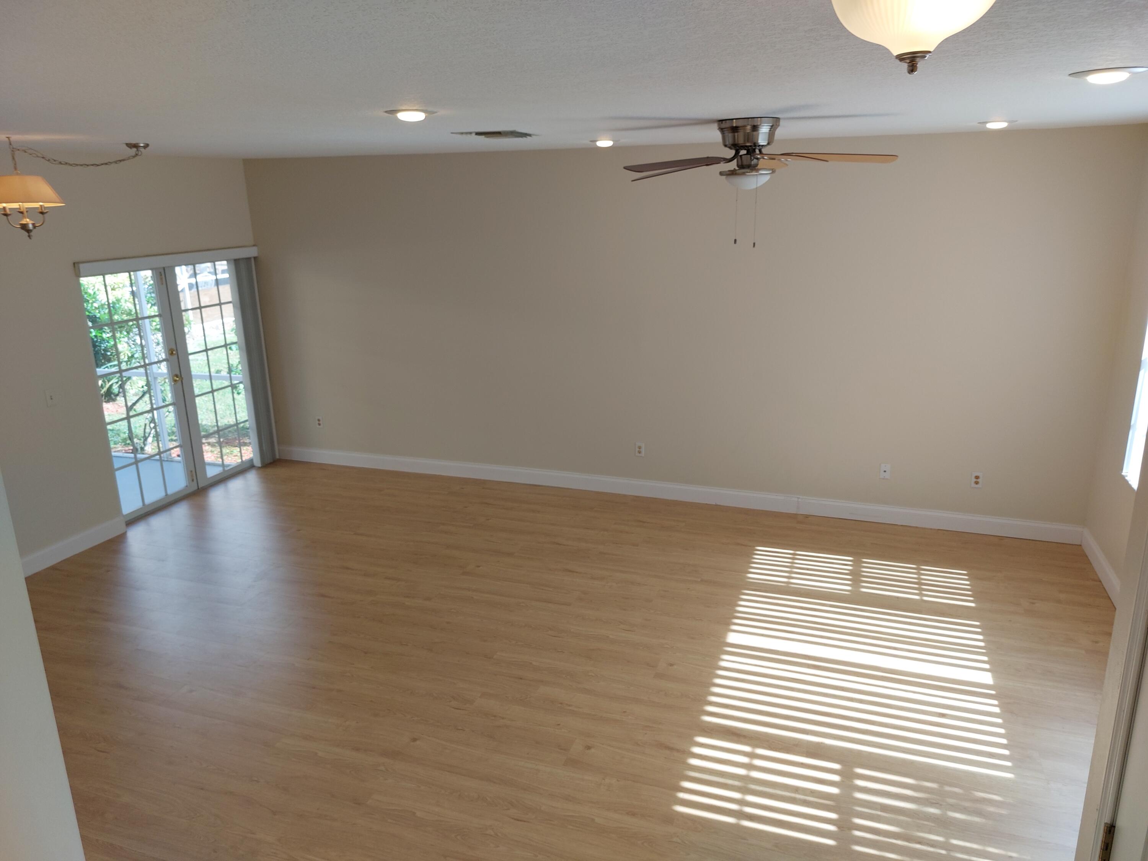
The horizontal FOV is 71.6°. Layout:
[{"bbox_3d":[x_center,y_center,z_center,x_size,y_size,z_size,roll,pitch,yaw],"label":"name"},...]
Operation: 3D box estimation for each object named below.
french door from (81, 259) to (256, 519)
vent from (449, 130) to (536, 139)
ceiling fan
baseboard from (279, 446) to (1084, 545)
[{"bbox_3d":[-3.174,-0.434,6.569,0.120,1.990,1.735,5,17,19],"label":"french door"},{"bbox_3d":[-0.449,-1.694,4.592,0.370,0.030,0.370,5,17,19],"label":"vent"},{"bbox_3d":[0.873,-1.386,4.004,1.420,0.335,1.420,5,17,19],"label":"ceiling fan"},{"bbox_3d":[0.344,0.465,6.569,6.721,0.145,0.020,5,17,19],"label":"baseboard"}]

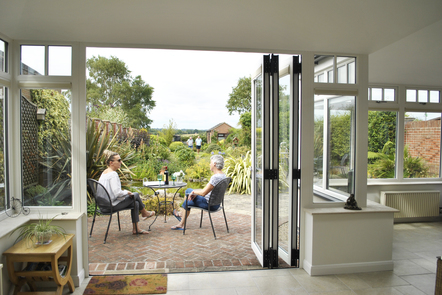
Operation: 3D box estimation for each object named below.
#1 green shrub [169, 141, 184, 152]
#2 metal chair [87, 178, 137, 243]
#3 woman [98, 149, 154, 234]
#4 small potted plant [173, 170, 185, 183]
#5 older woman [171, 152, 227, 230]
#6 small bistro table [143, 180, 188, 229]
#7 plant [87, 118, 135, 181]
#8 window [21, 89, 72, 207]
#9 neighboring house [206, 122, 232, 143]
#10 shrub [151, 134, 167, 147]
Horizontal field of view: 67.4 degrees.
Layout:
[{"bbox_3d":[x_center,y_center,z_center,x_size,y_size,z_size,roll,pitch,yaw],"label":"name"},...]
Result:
[{"bbox_3d":[-4.026,-0.045,30.000,1.500,1.100,1.500,0,2,-6],"label":"green shrub"},{"bbox_3d":[-1.618,0.880,4.856,0.510,0.880,0.620,2,2,42],"label":"metal chair"},{"bbox_3d":[-1.461,0.691,4.989,0.860,1.250,0.500,-1,2,-40],"label":"woman"},{"bbox_3d":[-0.682,0.479,5.420,0.190,0.210,0.180,0,2,-6],"label":"small potted plant"},{"bbox_3d":[-0.372,0.714,5.147,0.920,1.200,0.500,1,2,28],"label":"older woman"},{"bbox_3d":[-0.900,0.950,5.403,0.710,0.710,0.710,0,2,-6],"label":"small bistro table"},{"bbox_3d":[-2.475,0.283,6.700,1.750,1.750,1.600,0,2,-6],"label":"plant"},{"bbox_3d":[-1.726,0.007,3.297,0.490,1.183,0.070,0,2,-6],"label":"window"},{"bbox_3d":[0.108,-1.599,50.559,4.000,3.800,5.200,0,2,-10],"label":"neighboring house"},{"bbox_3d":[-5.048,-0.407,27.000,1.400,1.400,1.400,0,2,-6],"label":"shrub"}]

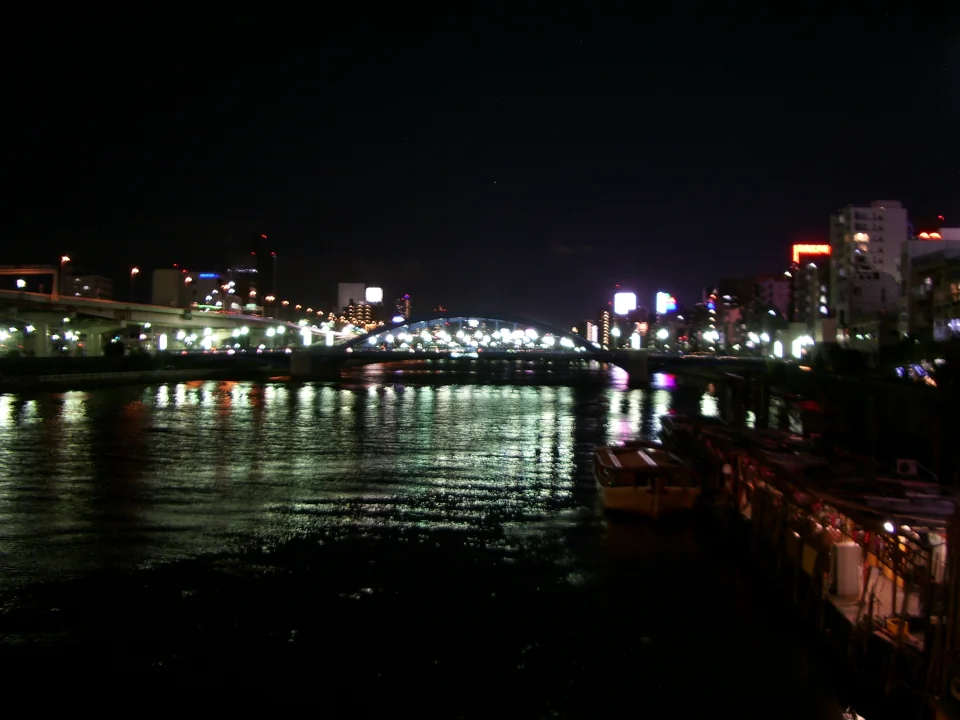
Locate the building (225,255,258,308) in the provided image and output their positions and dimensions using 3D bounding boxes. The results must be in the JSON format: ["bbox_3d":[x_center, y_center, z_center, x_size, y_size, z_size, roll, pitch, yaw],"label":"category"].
[{"bbox_3d":[-319.442,-81.245,1300.000,42.000,118.000,35.000,1,1,8],"label":"building"}]

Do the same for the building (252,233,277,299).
[{"bbox_3d":[-299.737,-98.392,1350.000,31.000,150.000,31.000,1,1,8],"label":"building"}]

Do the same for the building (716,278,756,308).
[{"bbox_3d":[105.708,-17.717,400.000,15.500,31.000,16.000,1,1,8],"label":"building"}]

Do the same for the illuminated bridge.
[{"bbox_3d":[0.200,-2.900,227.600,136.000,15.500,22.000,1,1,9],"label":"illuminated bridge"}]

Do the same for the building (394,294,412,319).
[{"bbox_3d":[-77.241,-39.856,980.000,18.000,52.000,17.000,1,1,8],"label":"building"}]

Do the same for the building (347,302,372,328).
[{"bbox_3d":[-91.871,-26.625,740.000,20.000,34.000,16.000,1,1,8],"label":"building"}]

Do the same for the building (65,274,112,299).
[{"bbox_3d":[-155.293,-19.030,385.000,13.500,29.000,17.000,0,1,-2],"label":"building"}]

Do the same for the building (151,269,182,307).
[{"bbox_3d":[-200.258,-32.973,620.000,19.000,50.000,19.000,1,1,4],"label":"building"}]

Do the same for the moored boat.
[{"bbox_3d":[9.200,6.650,56.500,5.000,2.900,14.000,1,1,2],"label":"moored boat"}]

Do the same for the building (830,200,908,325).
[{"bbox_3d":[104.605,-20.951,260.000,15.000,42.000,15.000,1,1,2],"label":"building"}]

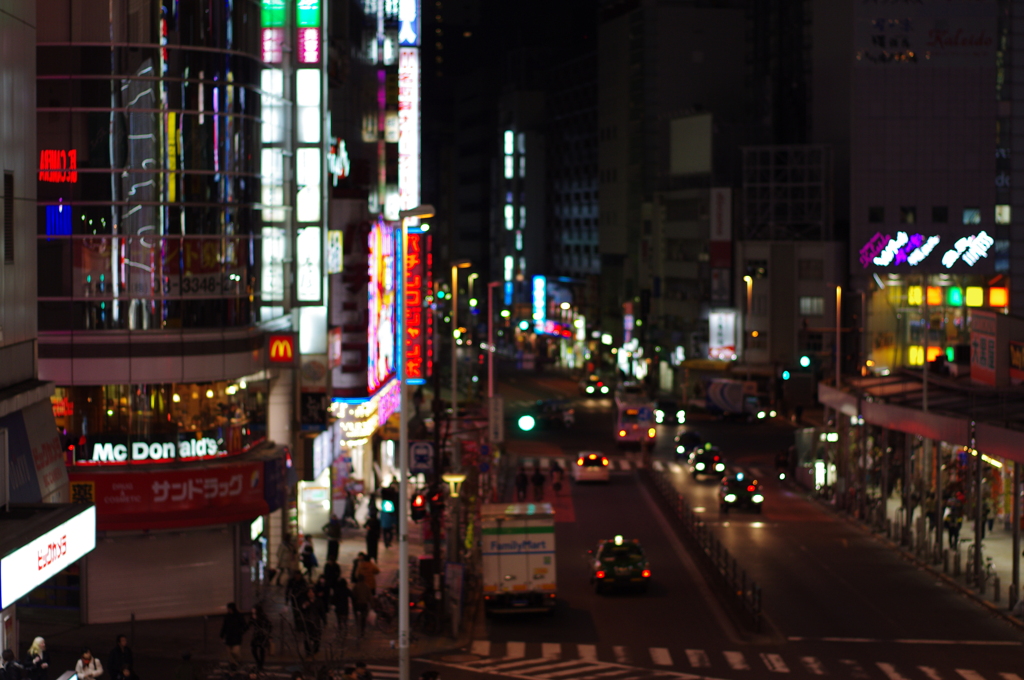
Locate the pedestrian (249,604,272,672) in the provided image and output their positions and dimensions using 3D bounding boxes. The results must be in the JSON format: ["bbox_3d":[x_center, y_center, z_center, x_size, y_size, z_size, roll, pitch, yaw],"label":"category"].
[{"bbox_3d":[-6.693,7.877,56.700,0.560,1.720,0.450,1,2,27],"label":"pedestrian"}]

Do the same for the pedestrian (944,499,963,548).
[{"bbox_3d":[15.811,6.607,76.300,0.580,1.730,0.400,0,3,0],"label":"pedestrian"}]

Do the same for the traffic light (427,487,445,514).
[{"bbox_3d":[-2.151,4.557,60.300,0.450,0.780,0.450,1,2,18],"label":"traffic light"}]

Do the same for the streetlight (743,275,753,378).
[{"bbox_3d":[18.830,0.359,170.000,0.450,11.200,1.000,1,3,24],"label":"streetlight"}]

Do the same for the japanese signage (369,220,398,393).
[{"bbox_3d":[-6.319,-1.710,105.600,0.500,7.800,15.000,0,3,2],"label":"japanese signage"}]

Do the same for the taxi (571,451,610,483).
[{"bbox_3d":[4.072,6.404,109.249,1.700,1.500,4.500,0,2,0],"label":"taxi"}]

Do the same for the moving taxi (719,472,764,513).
[{"bbox_3d":[10.169,6.741,94.000,1.700,1.550,4.600,1,2,0],"label":"moving taxi"}]

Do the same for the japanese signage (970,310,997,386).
[{"bbox_3d":[19.474,0.330,88.000,0.250,2.900,5.200,0,2,1],"label":"japanese signage"}]

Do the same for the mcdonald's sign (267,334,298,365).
[{"bbox_3d":[-7.702,0.336,71.500,1.080,1.020,0.300,0,2,0],"label":"mcdonald's sign"}]

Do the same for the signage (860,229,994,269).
[{"bbox_3d":[31.945,-6.931,165.000,10.200,3.100,0.400,0,3,3],"label":"signage"}]

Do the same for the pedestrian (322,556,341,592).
[{"bbox_3d":[-5.238,7.115,62.000,0.500,1.680,0.380,0,3,-3],"label":"pedestrian"}]

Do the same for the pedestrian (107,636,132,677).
[{"bbox_3d":[-8.765,7.466,47.700,0.540,1.720,0.360,-1,3,-24],"label":"pedestrian"}]

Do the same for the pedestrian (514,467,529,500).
[{"bbox_3d":[0.428,6.511,96.000,0.500,1.600,0.360,0,2,0],"label":"pedestrian"}]

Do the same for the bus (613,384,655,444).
[{"bbox_3d":[7.674,4.703,133.057,2.350,3.000,9.200,0,2,2],"label":"bus"}]

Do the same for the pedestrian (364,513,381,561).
[{"bbox_3d":[-4.884,6.926,74.600,0.400,1.720,0.500,-1,2,-37],"label":"pedestrian"}]

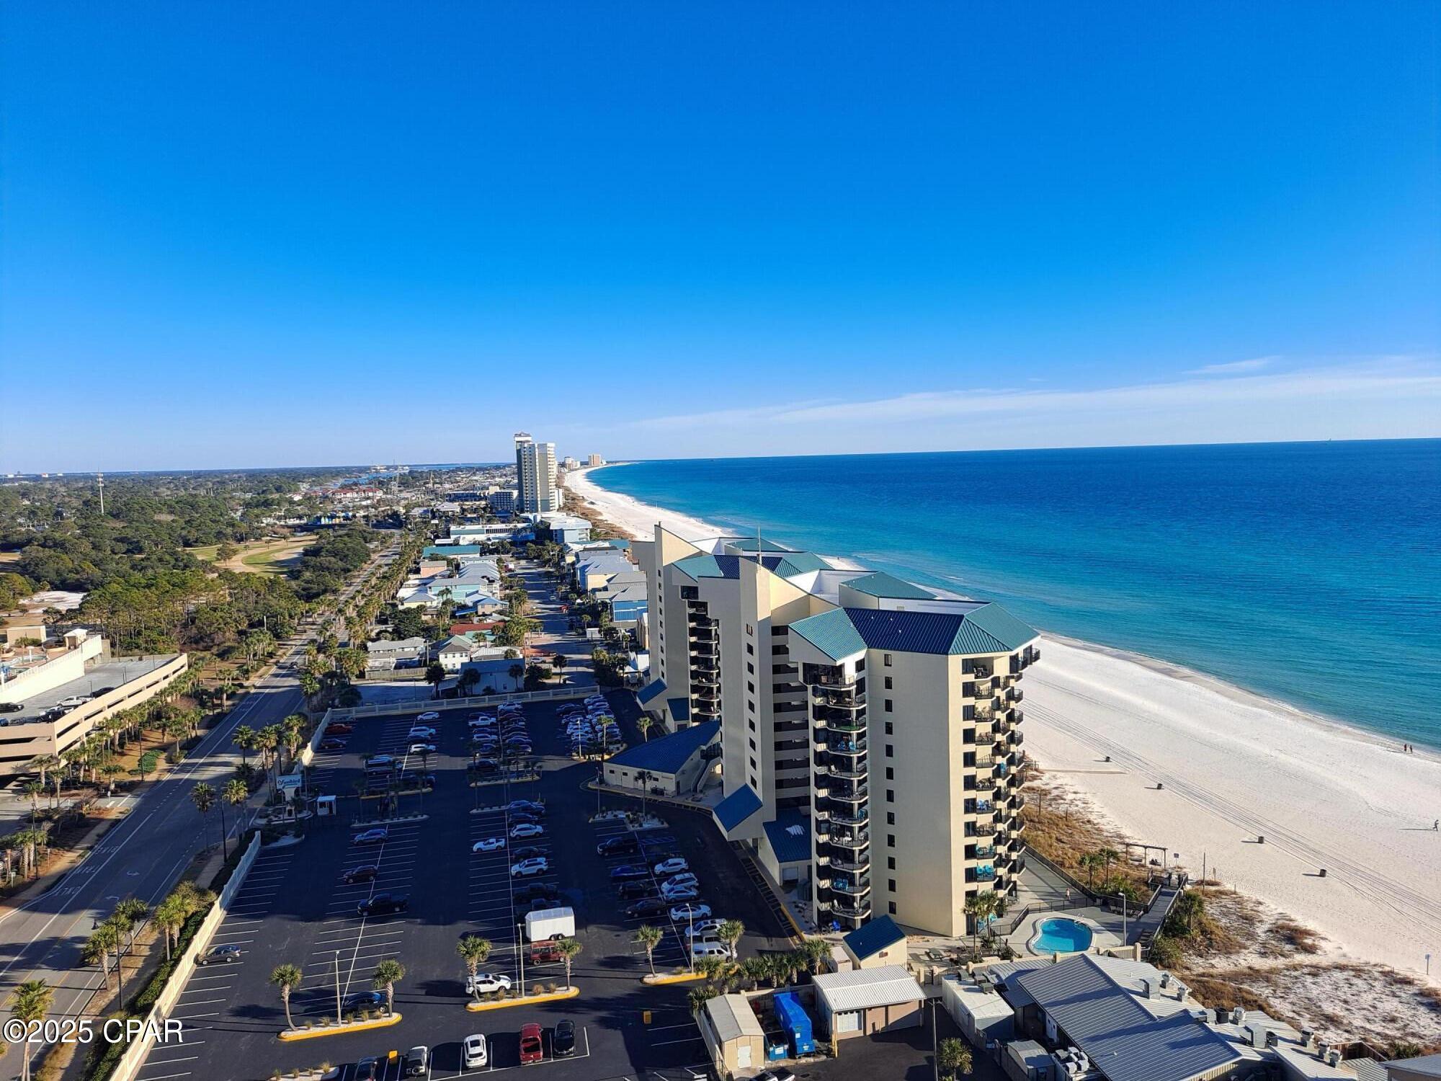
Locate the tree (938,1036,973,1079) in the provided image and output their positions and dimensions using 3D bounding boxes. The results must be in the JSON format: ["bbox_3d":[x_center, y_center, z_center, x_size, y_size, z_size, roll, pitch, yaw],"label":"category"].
[{"bbox_3d":[20.287,45.467,89.456,2.898,5.419,2.898,-2,5,0],"label":"tree"}]

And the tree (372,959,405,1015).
[{"bbox_3d":[-33.592,45.496,105.593,3.251,5.766,3.251,-2,5,0],"label":"tree"}]

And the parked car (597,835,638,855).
[{"bbox_3d":[-14.415,43.353,148.035,5.600,1.900,2.000,-3,5,-13],"label":"parked car"}]

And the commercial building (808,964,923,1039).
[{"bbox_3d":[15.082,46.737,106.278,9.600,3.350,7.300,-3,5,-12],"label":"commercial building"}]

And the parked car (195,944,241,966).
[{"bbox_3d":[-57.208,47.148,118.510,4.550,1.600,1.820,-3,5,-14],"label":"parked car"}]

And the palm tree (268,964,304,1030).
[{"bbox_3d":[-43.155,45.377,103.356,3.300,6.850,3.300,-2,5,0],"label":"palm tree"}]

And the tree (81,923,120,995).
[{"bbox_3d":[-66.620,44.905,111.874,3.900,7.710,3.900,-2,5,0],"label":"tree"}]

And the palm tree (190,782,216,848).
[{"bbox_3d":[-77.148,41.482,155.683,4.030,10.870,4.030,-3,5,-13],"label":"palm tree"}]

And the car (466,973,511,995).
[{"bbox_3d":[-25.063,48.188,112.908,4.660,1.650,1.850,-2,5,1],"label":"car"}]

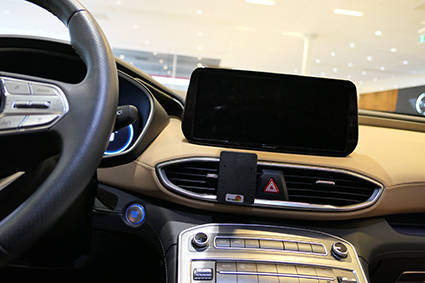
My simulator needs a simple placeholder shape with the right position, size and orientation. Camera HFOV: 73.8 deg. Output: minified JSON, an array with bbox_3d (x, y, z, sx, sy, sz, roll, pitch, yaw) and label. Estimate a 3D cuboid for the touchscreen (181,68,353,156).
[{"bbox_3d":[0.098,-0.048,0.480,0.289,0.128,0.030,5,-5,-1],"label":"touchscreen"}]

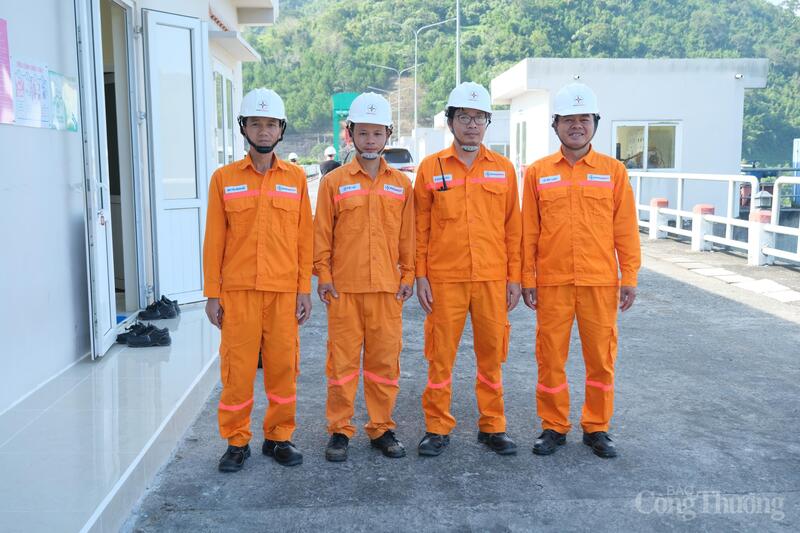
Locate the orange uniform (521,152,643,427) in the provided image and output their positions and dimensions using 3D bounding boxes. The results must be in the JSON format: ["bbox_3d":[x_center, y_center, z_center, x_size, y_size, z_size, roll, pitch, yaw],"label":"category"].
[{"bbox_3d":[0.849,0.123,3.733,0.565,1.383,0.270,0,7,8],"label":"orange uniform"}]

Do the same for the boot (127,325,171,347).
[{"bbox_3d":[-1.715,0.481,5.355,0.284,0.120,0.105,-1,8,-8],"label":"boot"}]

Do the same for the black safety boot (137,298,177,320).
[{"bbox_3d":[-1.962,0.357,6.320,0.290,0.135,0.105,-2,7,-14],"label":"black safety boot"}]

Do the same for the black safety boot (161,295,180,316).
[{"bbox_3d":[-1.981,0.338,6.481,0.290,0.135,0.105,-2,7,-9],"label":"black safety boot"}]

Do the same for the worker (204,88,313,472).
[{"bbox_3d":[-0.641,0.053,3.592,0.510,1.716,0.310,-1,7,-5],"label":"worker"}]

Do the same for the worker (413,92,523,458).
[{"bbox_3d":[0.328,0.013,3.755,0.490,1.765,0.310,-1,7,-3],"label":"worker"}]

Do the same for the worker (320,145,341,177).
[{"bbox_3d":[-1.216,-1.256,13.906,0.500,1.760,0.320,-1,7,-6],"label":"worker"}]

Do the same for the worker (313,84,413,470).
[{"bbox_3d":[-0.172,0.048,3.704,0.465,1.714,0.310,-1,7,-4],"label":"worker"}]

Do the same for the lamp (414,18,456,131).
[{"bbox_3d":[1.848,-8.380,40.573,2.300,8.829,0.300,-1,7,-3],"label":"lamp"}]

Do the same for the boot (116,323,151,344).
[{"bbox_3d":[-1.835,0.468,5.462,0.279,0.120,0.105,-1,8,-8],"label":"boot"}]

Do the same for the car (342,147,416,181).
[{"bbox_3d":[-0.942,-3.458,28.414,1.850,1.800,4.700,-3,8,-21],"label":"car"}]

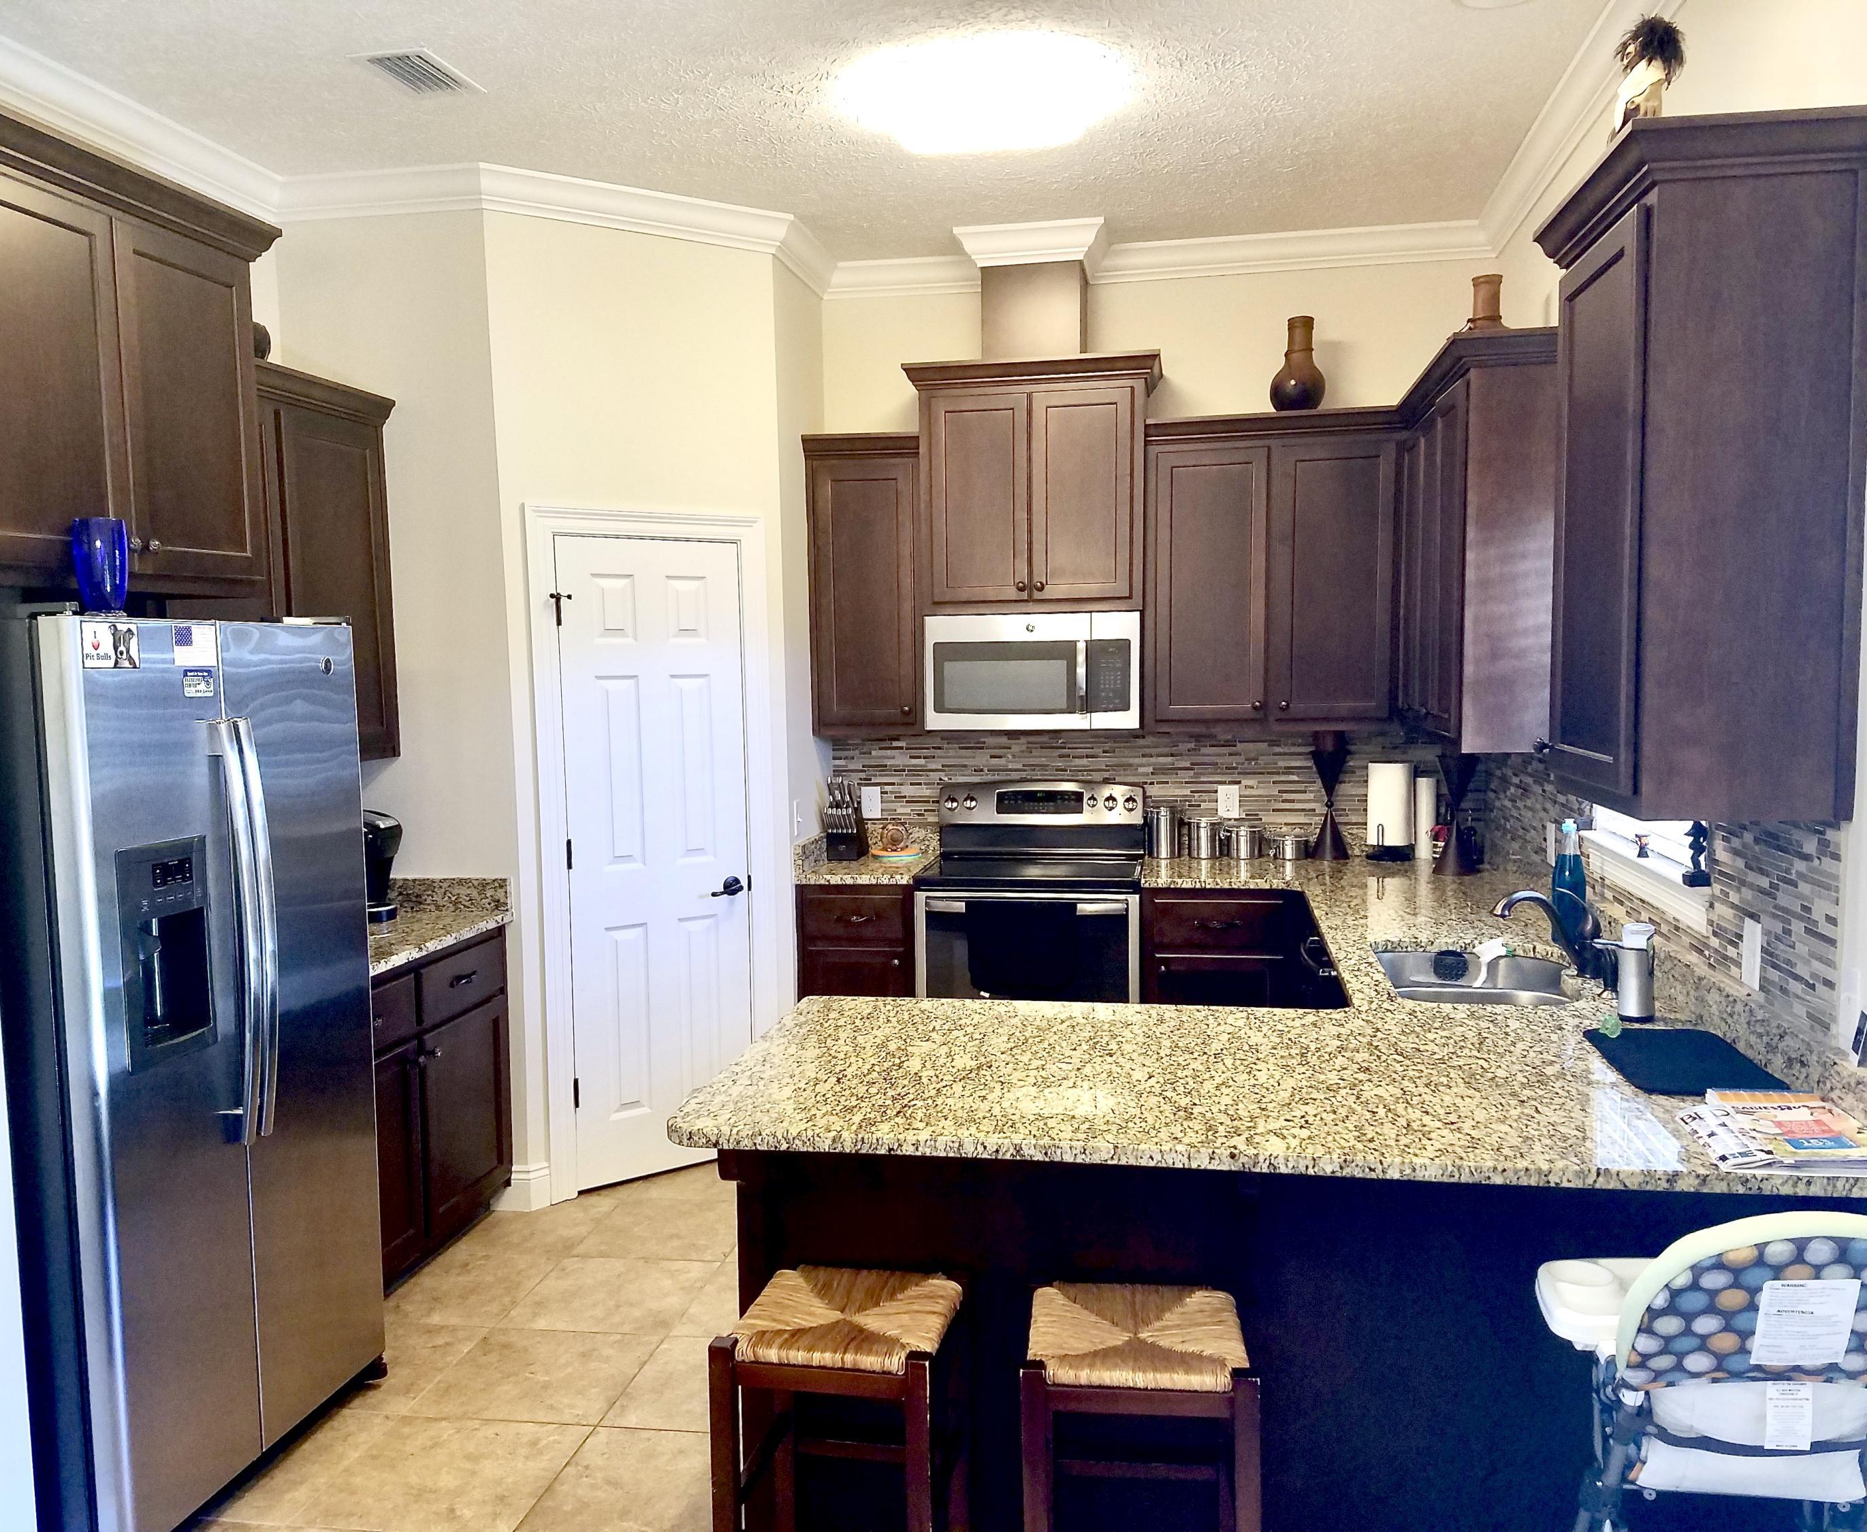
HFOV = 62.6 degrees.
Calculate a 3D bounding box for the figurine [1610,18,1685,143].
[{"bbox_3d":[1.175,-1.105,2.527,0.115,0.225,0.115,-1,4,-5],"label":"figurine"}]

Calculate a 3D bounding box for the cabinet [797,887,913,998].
[{"bbox_3d":[-0.208,0.816,5.585,0.412,0.880,0.630,0,5,10],"label":"cabinet"}]

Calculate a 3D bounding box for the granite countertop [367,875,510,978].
[{"bbox_3d":[-1.687,0.445,4.194,0.657,0.136,1.045,0,4,10],"label":"granite countertop"}]

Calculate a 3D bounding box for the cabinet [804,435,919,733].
[{"bbox_3d":[-0.213,-0.658,5.601,0.412,1.060,0.365,0,5,10],"label":"cabinet"}]

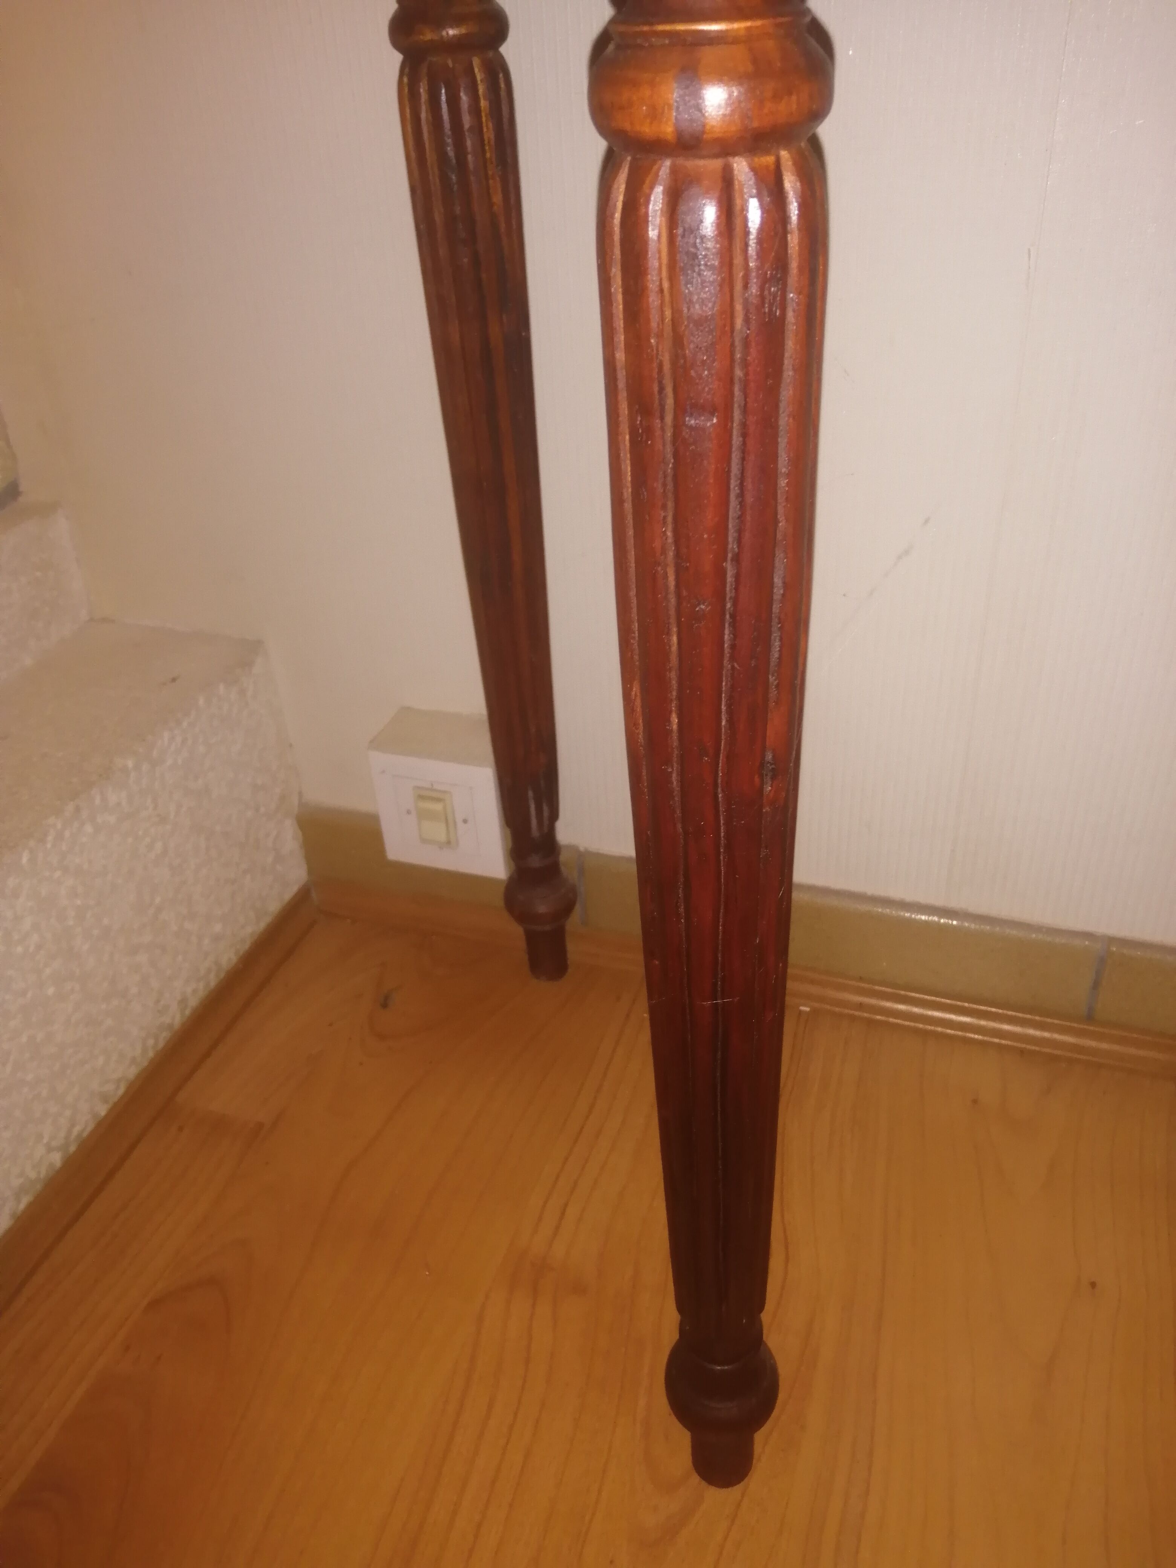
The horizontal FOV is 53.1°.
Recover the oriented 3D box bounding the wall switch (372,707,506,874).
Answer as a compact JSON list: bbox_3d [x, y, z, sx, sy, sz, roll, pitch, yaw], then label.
[{"bbox_3d":[-0.085,0.006,0.750,0.084,0.082,0.049,8,34,19],"label":"wall switch"}]

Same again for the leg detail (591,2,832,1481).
[{"bbox_3d":[0.040,0.060,0.360,0.050,0.562,0.050,8,34,19],"label":"leg detail"}]

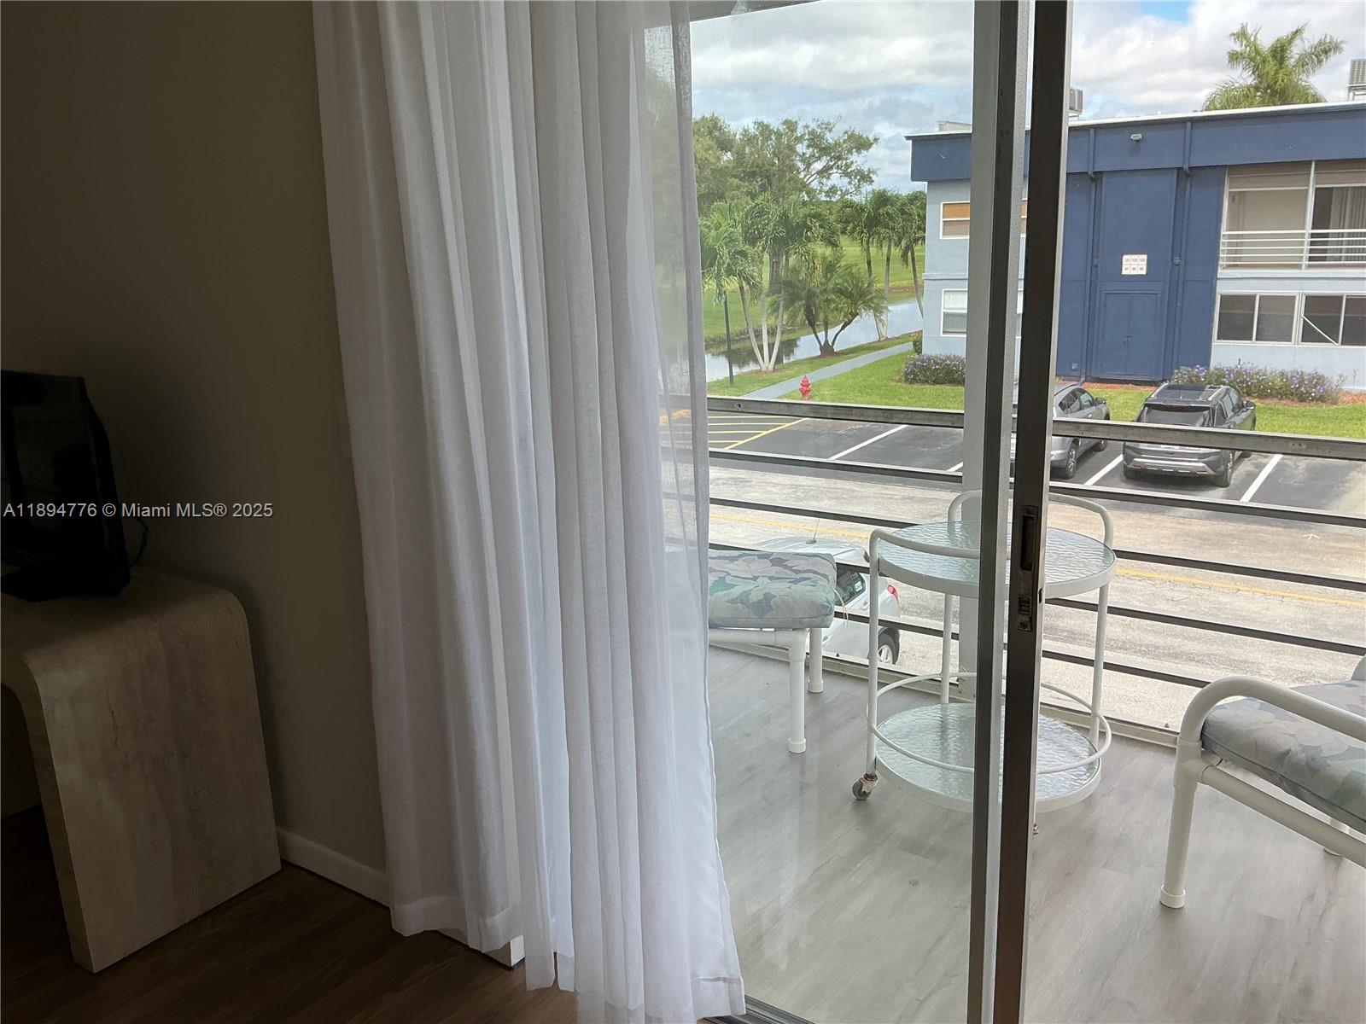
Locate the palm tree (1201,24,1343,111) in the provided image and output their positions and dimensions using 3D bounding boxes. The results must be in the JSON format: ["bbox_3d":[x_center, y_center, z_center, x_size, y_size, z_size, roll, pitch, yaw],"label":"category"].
[{"bbox_3d":[25.228,-14.634,47.823,6.200,11.832,6.200,5,16,26],"label":"palm tree"}]

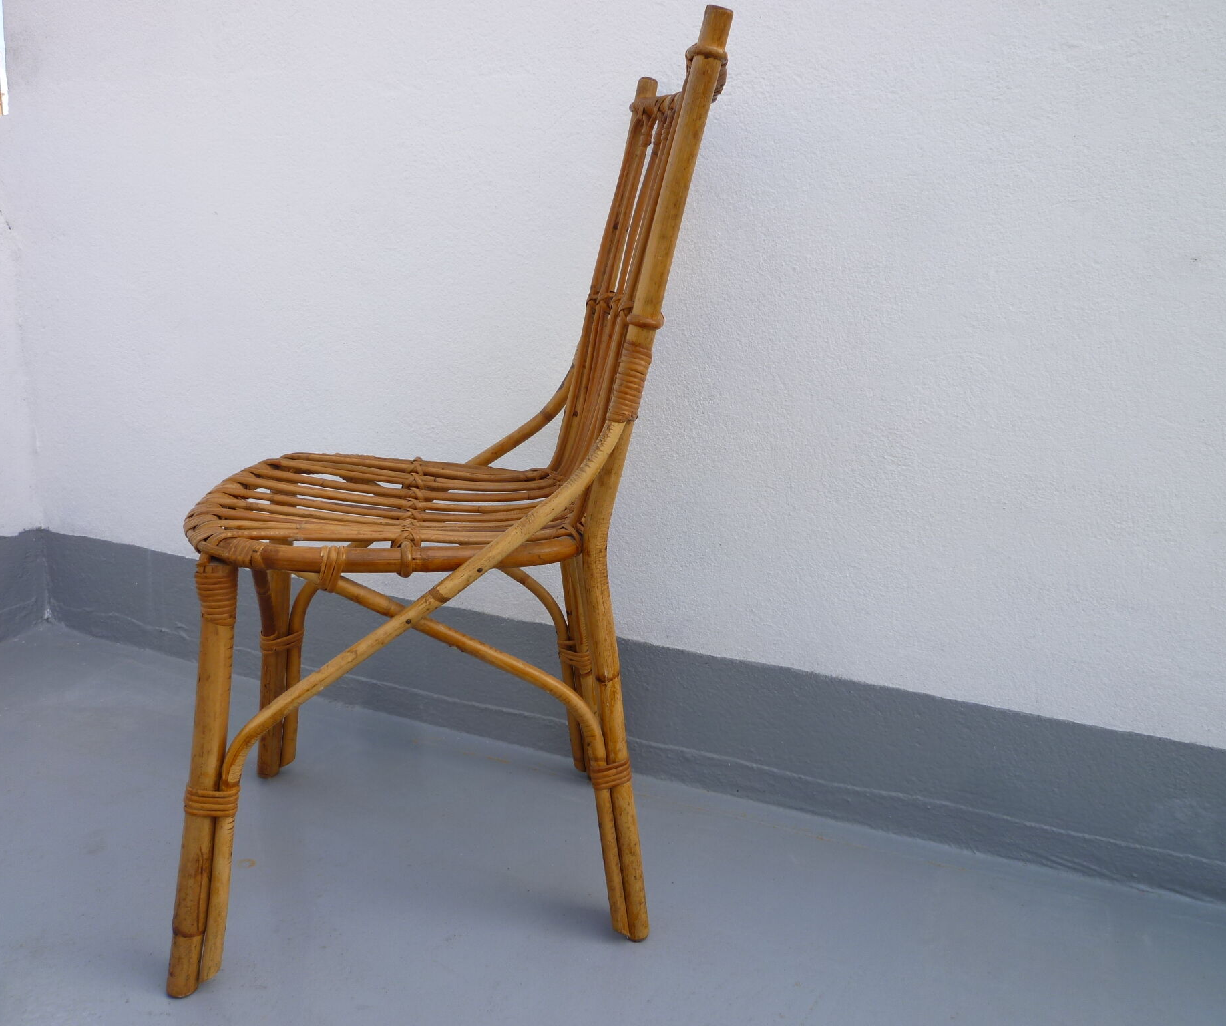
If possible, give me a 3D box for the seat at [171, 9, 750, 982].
[{"bbox_3d":[-0.190,-0.032,1.051,0.502,0.887,0.446,0,14,-9],"label":"seat"}]

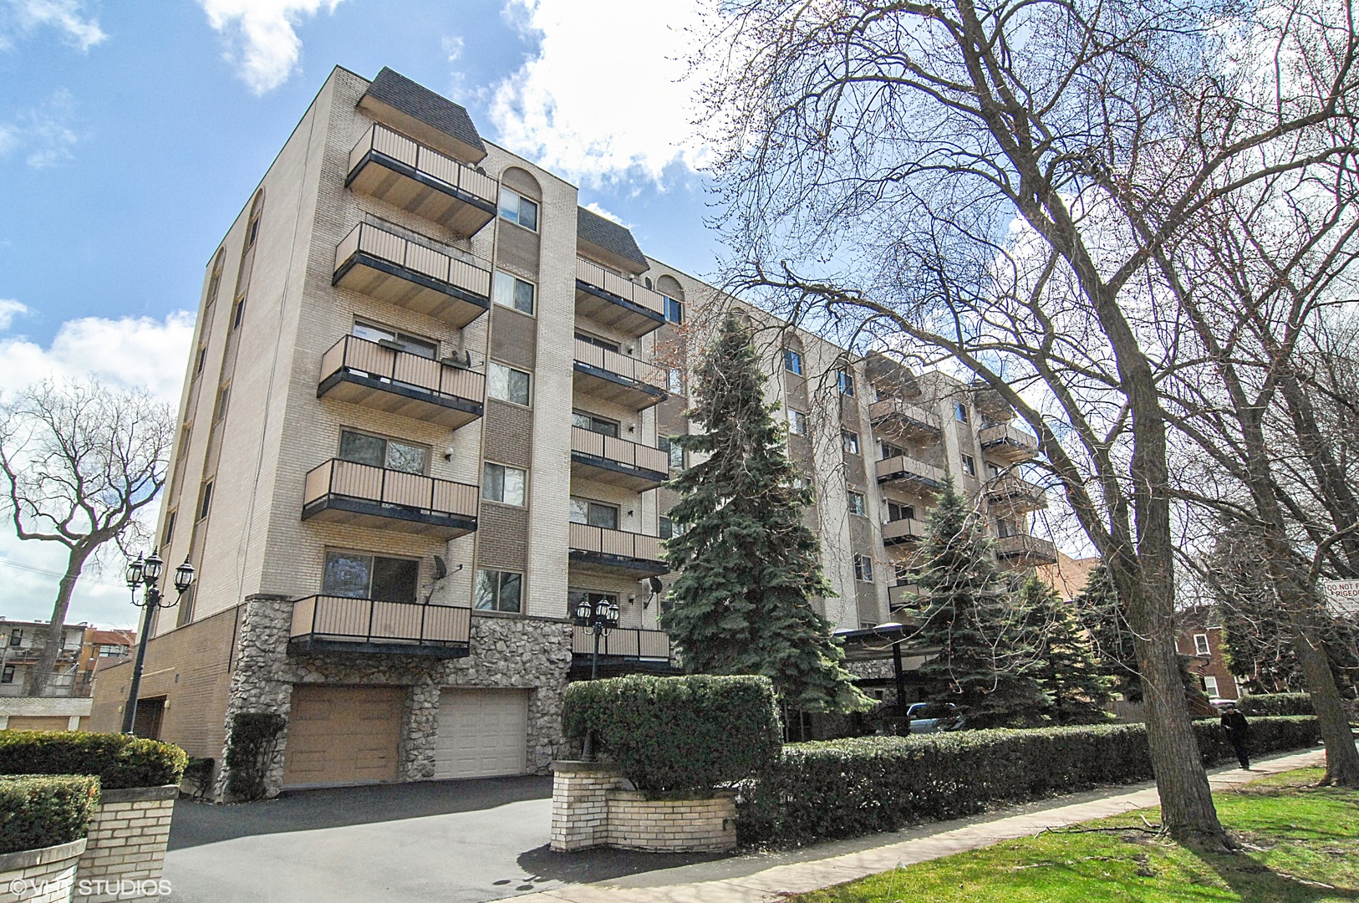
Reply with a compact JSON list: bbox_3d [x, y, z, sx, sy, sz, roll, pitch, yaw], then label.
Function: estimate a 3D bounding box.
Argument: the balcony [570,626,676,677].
[{"bbox_3d":[-2.181,5.845,23.303,4.001,1.129,1.428,15,-25,-41],"label":"balcony"}]

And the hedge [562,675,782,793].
[{"bbox_3d":[-0.114,3.507,10.056,2.500,1.320,1.600,-1,-19,-1],"label":"hedge"}]

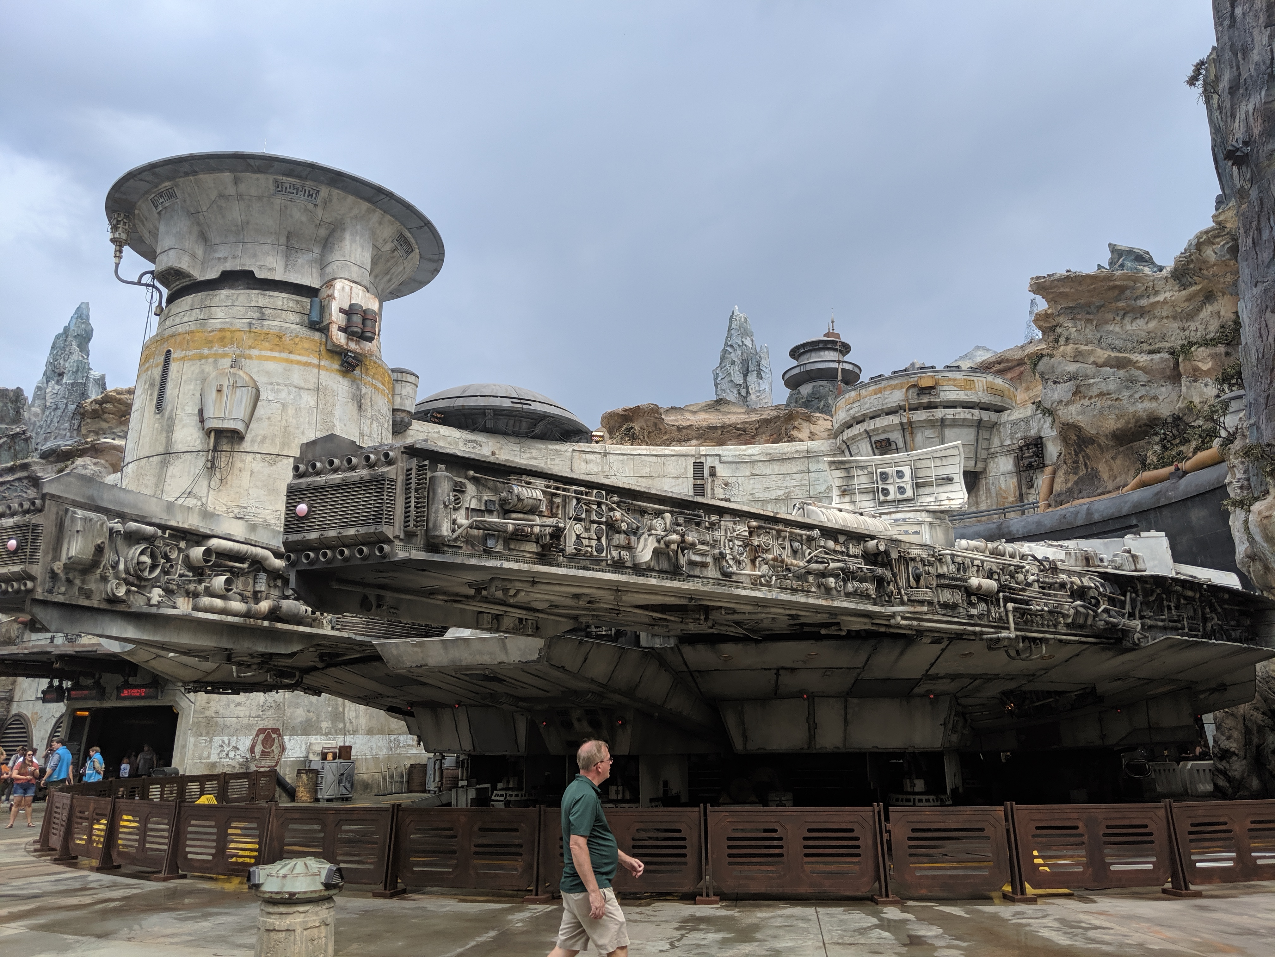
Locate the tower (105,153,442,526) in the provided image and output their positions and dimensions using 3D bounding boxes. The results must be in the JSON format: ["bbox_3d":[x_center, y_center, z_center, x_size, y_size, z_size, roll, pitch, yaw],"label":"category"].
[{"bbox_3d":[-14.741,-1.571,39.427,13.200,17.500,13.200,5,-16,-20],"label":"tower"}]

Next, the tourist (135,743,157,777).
[{"bbox_3d":[-14.489,8.726,29.279,0.580,1.760,0.380,6,-16,-24],"label":"tourist"}]

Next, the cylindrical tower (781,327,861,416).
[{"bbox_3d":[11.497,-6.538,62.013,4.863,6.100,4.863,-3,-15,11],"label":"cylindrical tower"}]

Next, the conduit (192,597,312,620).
[{"bbox_3d":[-8.849,3.082,22.942,0.455,0.504,3.568,-7,-16,25],"label":"conduit"}]

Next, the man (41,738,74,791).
[{"bbox_3d":[-12.048,6.313,20.570,0.450,1.830,0.550,3,-15,-11],"label":"man"}]

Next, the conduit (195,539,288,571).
[{"bbox_3d":[-9.098,1.906,22.882,0.390,0.432,2.592,-7,-16,25],"label":"conduit"}]

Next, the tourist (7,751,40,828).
[{"bbox_3d":[-13.370,6.749,21.593,0.620,1.650,0.420,10,-18,-36],"label":"tourist"}]

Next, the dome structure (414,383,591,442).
[{"bbox_3d":[-6.983,-2.031,47.697,9.900,2.900,9.900,2,-15,-8],"label":"dome structure"}]

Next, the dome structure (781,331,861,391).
[{"bbox_3d":[11.492,-7.458,62.251,4.863,3.600,4.863,-3,-15,11],"label":"dome structure"}]

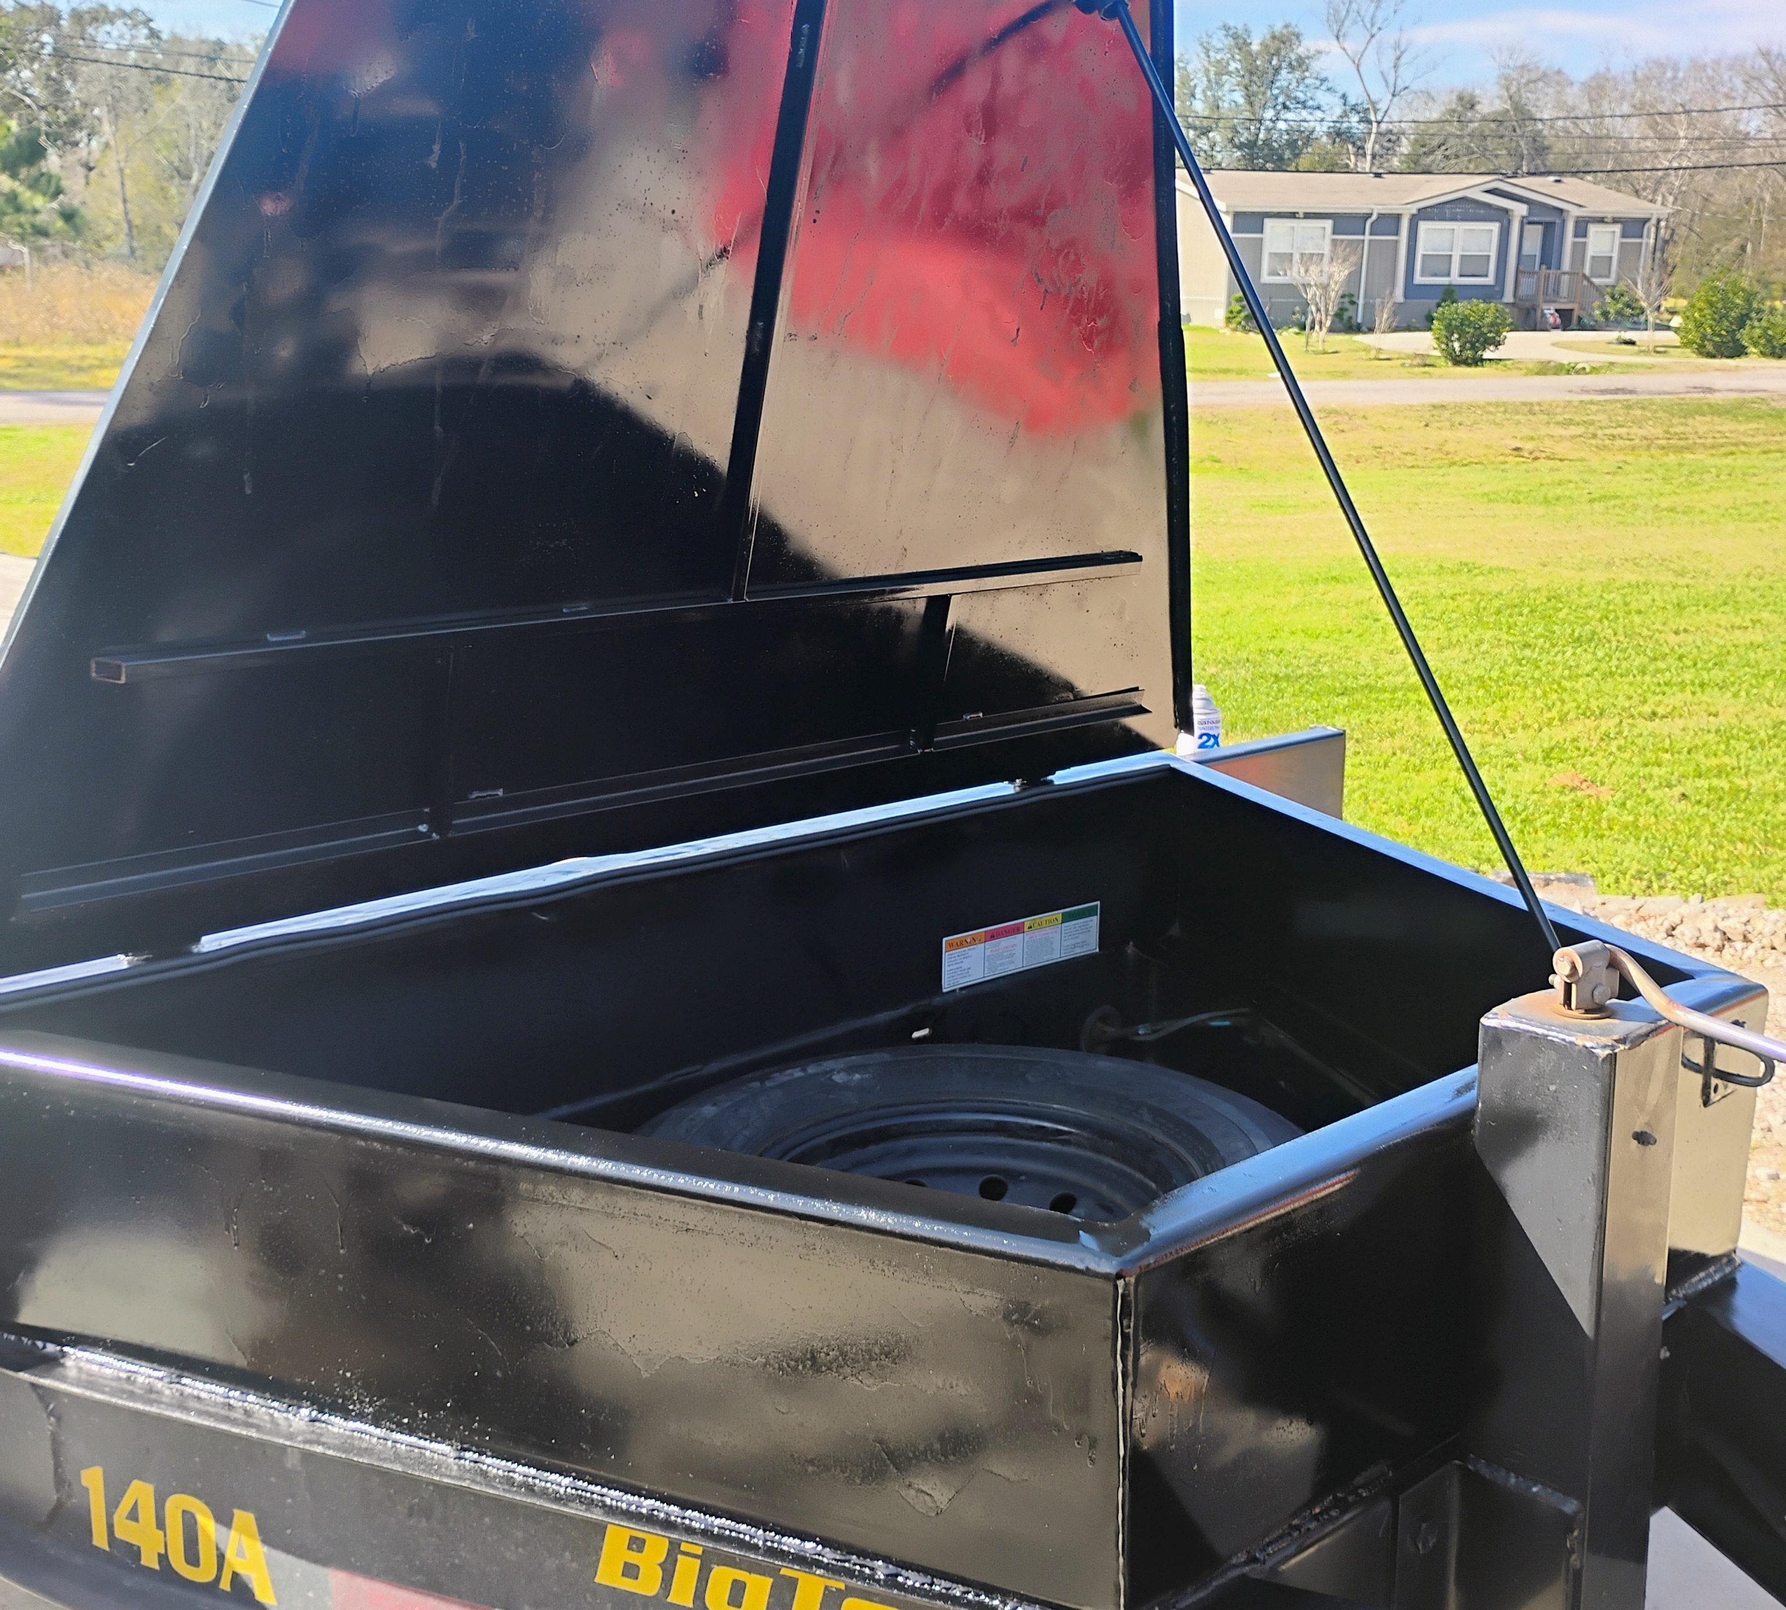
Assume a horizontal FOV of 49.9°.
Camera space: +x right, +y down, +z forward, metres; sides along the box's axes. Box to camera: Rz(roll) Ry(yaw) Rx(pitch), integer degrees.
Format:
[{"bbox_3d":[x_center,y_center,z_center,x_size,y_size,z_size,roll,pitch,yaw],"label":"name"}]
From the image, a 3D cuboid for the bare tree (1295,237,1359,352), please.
[{"bbox_3d":[9.700,-11.400,43.000,1.500,2.400,1.400,0,15,0],"label":"bare tree"}]

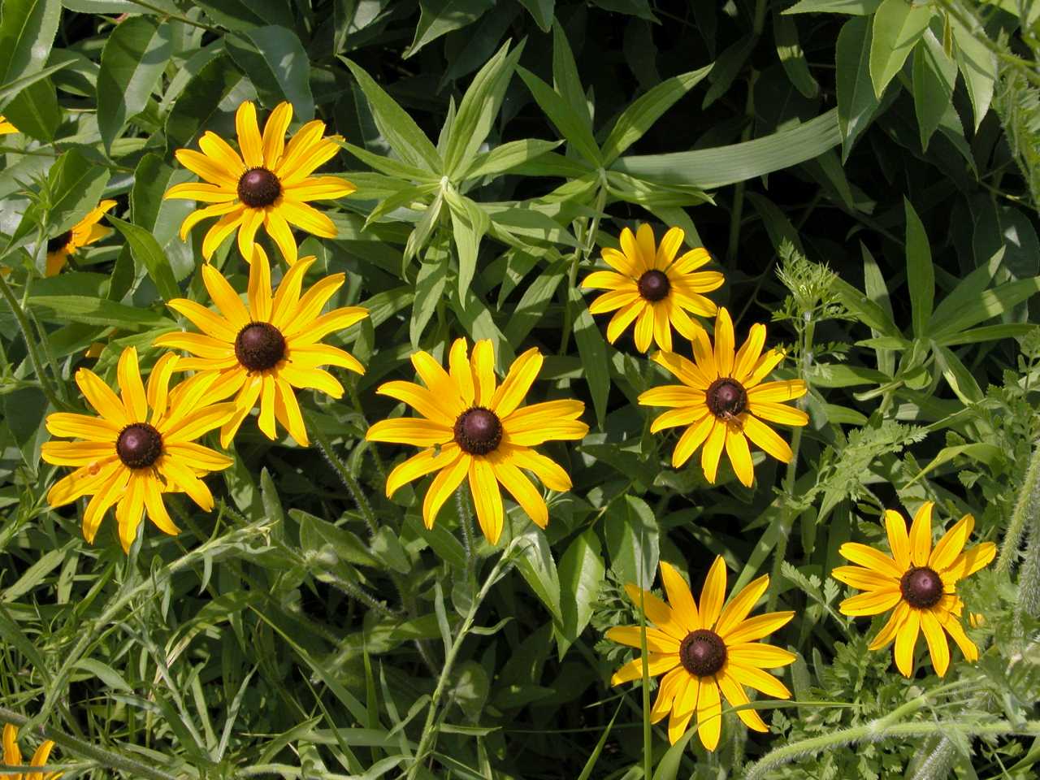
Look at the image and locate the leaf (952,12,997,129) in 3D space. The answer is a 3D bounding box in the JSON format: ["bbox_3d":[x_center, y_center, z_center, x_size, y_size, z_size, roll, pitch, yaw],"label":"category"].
[{"bbox_3d":[0.204,-0.144,0.680,0.019,0.055,0.012,-8,0,18],"label":"leaf"}]

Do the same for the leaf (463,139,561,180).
[{"bbox_3d":[-0.004,-0.111,0.715,0.057,0.011,0.014,-22,65,-10],"label":"leaf"}]

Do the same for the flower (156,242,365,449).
[{"bbox_3d":[-0.098,-0.017,0.570,0.081,0.077,0.026,0,-4,-9],"label":"flower"}]

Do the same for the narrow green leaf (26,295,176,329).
[{"bbox_3d":[-0.190,-0.035,0.682,0.067,0.012,0.012,9,63,-13],"label":"narrow green leaf"}]

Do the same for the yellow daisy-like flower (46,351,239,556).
[{"bbox_3d":[-0.142,0.022,0.560,0.072,0.076,0.026,0,-7,-13],"label":"yellow daisy-like flower"}]

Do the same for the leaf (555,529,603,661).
[{"bbox_3d":[0.026,0.088,0.652,0.020,0.013,0.060,15,75,-1],"label":"leaf"}]

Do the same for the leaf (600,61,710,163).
[{"bbox_3d":[0.061,-0.122,0.662,0.015,0.011,0.080,48,64,-4],"label":"leaf"}]

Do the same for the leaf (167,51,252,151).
[{"bbox_3d":[-0.139,-0.126,0.665,0.022,0.054,0.012,30,-11,-15],"label":"leaf"}]

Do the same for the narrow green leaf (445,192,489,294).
[{"bbox_3d":[-0.023,-0.060,0.615,0.015,0.044,0.014,-6,0,-2],"label":"narrow green leaf"}]

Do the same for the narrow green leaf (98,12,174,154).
[{"bbox_3d":[-0.188,-0.150,0.738,0.032,0.016,0.081,13,72,10],"label":"narrow green leaf"}]

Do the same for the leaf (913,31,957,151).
[{"bbox_3d":[0.190,-0.138,0.690,0.019,0.057,0.012,3,0,15],"label":"leaf"}]

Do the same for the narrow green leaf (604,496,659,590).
[{"bbox_3d":[0.047,0.066,0.618,0.022,0.050,0.012,-9,17,3],"label":"narrow green leaf"}]

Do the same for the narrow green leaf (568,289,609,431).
[{"bbox_3d":[0.035,-0.017,0.745,0.015,0.010,0.079,-8,68,-4],"label":"narrow green leaf"}]

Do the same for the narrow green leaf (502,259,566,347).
[{"bbox_3d":[0.007,-0.044,0.738,0.014,0.010,0.065,30,67,14],"label":"narrow green leaf"}]

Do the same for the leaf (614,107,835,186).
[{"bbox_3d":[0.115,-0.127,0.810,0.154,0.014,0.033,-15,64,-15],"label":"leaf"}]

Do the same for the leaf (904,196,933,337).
[{"bbox_3d":[0.201,-0.063,0.760,0.014,0.010,0.078,-2,75,-1],"label":"leaf"}]

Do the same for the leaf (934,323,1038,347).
[{"bbox_3d":[0.205,-0.025,0.660,0.056,0.009,0.011,-9,47,-21],"label":"leaf"}]

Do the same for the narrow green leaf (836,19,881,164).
[{"bbox_3d":[0.165,-0.148,0.730,0.025,0.014,0.083,9,76,15],"label":"narrow green leaf"}]

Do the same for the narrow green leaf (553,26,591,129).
[{"bbox_3d":[0.029,-0.159,0.785,0.016,0.010,0.087,-13,70,-6],"label":"narrow green leaf"}]

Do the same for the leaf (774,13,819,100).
[{"bbox_3d":[0.162,-0.196,0.870,0.015,0.012,0.063,-13,71,-6],"label":"leaf"}]

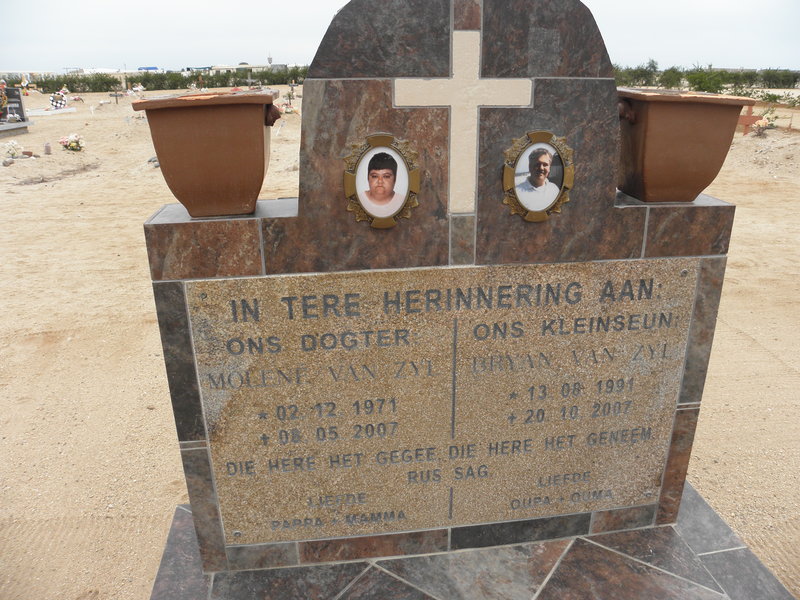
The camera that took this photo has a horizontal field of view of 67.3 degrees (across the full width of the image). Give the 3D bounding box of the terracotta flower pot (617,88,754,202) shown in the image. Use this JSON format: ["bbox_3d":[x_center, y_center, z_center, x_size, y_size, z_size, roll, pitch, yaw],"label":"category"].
[{"bbox_3d":[0.525,-0.306,1.194,0.217,0.203,0.217,-2,21,-4],"label":"terracotta flower pot"}]

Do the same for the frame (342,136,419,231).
[{"bbox_3d":[-0.029,-0.202,1.040,0.131,0.162,0.018,-3,21,-7],"label":"frame"}]

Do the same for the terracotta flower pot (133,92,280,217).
[{"bbox_3d":[-0.325,-0.261,1.081,0.217,0.203,0.217,-3,21,-8],"label":"terracotta flower pot"}]

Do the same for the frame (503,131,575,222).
[{"bbox_3d":[0.251,-0.217,1.073,0.131,0.162,0.018,-3,21,-7],"label":"frame"}]

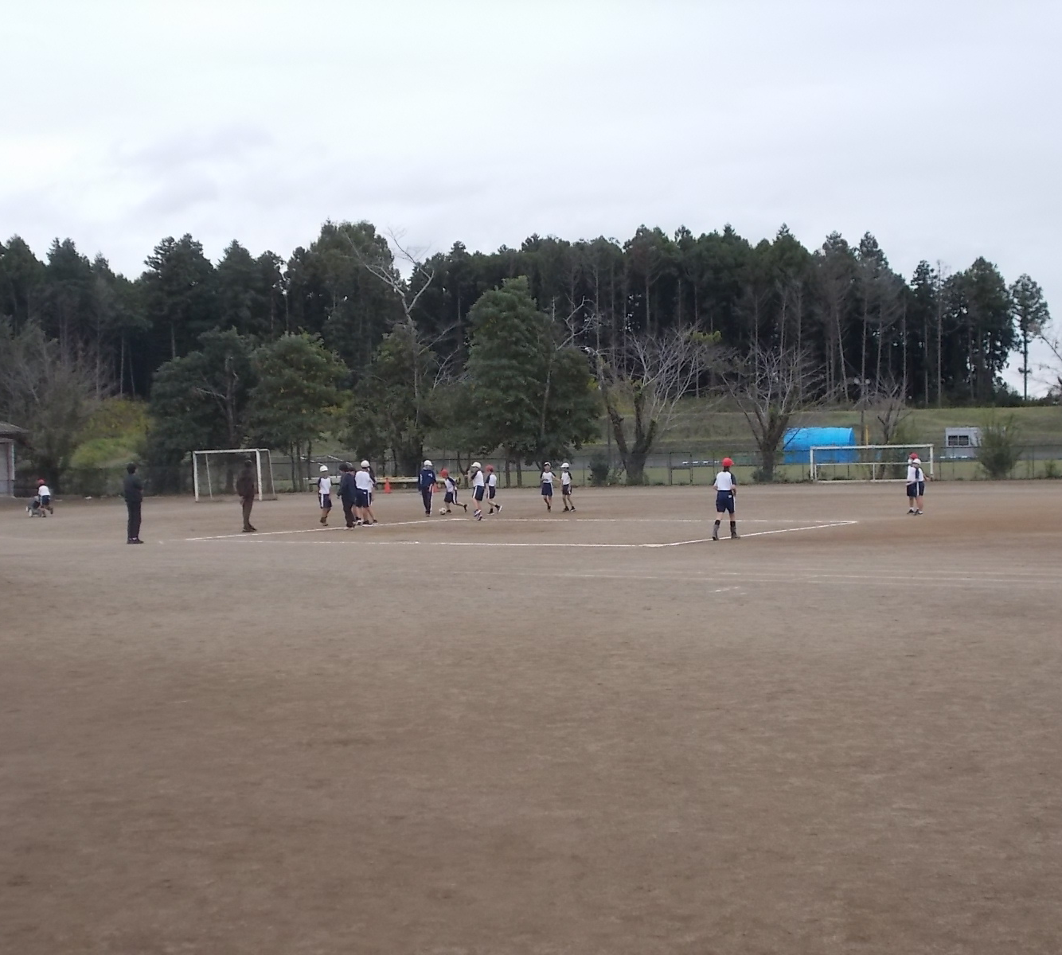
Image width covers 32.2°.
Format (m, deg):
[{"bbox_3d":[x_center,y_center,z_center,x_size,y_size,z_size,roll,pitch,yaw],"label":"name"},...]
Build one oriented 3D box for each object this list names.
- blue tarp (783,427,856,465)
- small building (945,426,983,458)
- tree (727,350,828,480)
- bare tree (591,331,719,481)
[{"bbox_3d":[21.563,-2.371,137.000,5.590,2.830,3.500,-1,0,12],"label":"blue tarp"},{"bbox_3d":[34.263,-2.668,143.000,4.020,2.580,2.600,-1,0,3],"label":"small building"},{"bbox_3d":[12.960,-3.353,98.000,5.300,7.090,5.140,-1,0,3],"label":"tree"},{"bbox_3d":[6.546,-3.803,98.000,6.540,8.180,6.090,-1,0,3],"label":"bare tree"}]

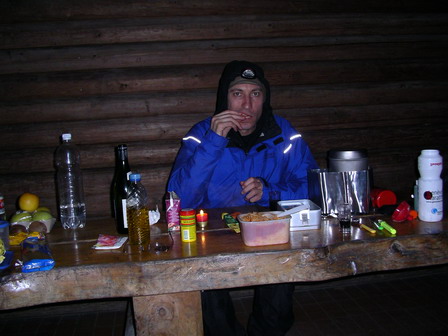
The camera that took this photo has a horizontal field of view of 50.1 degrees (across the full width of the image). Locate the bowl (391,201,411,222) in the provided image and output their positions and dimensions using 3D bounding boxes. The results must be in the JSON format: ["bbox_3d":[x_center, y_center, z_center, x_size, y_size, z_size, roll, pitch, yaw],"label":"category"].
[{"bbox_3d":[0.568,0.140,1.535,0.066,0.066,0.060,-3,5,0],"label":"bowl"}]

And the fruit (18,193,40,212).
[{"bbox_3d":[-0.672,0.120,1.657,0.071,0.068,0.071,-3,5,0],"label":"fruit"}]

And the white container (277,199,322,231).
[{"bbox_3d":[0.235,0.153,1.551,0.104,0.062,0.178,-3,5,-3],"label":"white container"}]

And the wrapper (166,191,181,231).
[{"bbox_3d":[-0.162,0.140,1.552,0.047,0.125,0.038,-3,5,-5],"label":"wrapper"}]

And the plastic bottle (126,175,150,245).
[{"bbox_3d":[-0.241,0.119,1.352,0.065,0.207,0.065,-3,5,0],"label":"plastic bottle"}]

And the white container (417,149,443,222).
[{"bbox_3d":[0.648,0.057,1.500,0.077,0.221,0.077,-3,5,0],"label":"white container"}]

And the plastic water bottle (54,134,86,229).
[{"bbox_3d":[-0.531,0.048,1.657,0.089,0.323,0.089,-3,5,0],"label":"plastic water bottle"}]

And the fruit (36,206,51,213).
[{"bbox_3d":[-0.644,0.173,1.700,0.070,0.066,0.070,-3,5,0],"label":"fruit"}]

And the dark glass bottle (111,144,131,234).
[{"bbox_3d":[-0.316,0.069,1.535,0.074,0.286,0.074,-3,5,0],"label":"dark glass bottle"}]

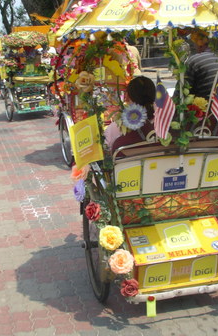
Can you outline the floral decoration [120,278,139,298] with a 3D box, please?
[{"bbox_3d":[0.118,0.689,2.760,0.110,0.105,0.075,-4,14,-11],"label":"floral decoration"}]

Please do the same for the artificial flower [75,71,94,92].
[{"bbox_3d":[-0.138,-0.509,2.820,0.118,0.130,0.085,-1,14,-3],"label":"artificial flower"}]

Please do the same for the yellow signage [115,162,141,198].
[{"bbox_3d":[0.118,0.064,2.900,0.160,0.235,0.015,-4,23,-11],"label":"yellow signage"}]

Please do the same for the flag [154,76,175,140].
[{"bbox_3d":[0.323,-0.346,2.789,0.135,0.350,0.080,-2,15,-6],"label":"flag"}]

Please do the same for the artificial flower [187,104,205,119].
[{"bbox_3d":[0.544,-0.351,2.979,0.120,0.100,0.080,-2,15,-6],"label":"artificial flower"}]

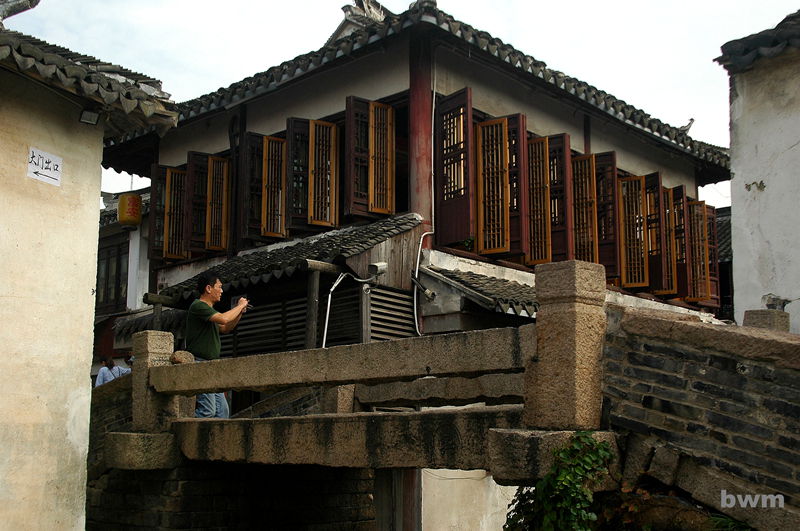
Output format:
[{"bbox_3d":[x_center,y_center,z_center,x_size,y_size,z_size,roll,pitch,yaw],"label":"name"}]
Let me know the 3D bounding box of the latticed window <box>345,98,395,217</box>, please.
[{"bbox_3d":[-0.328,-1.213,10.268,0.480,1.330,0.220,7,-14,-32],"label":"latticed window"}]

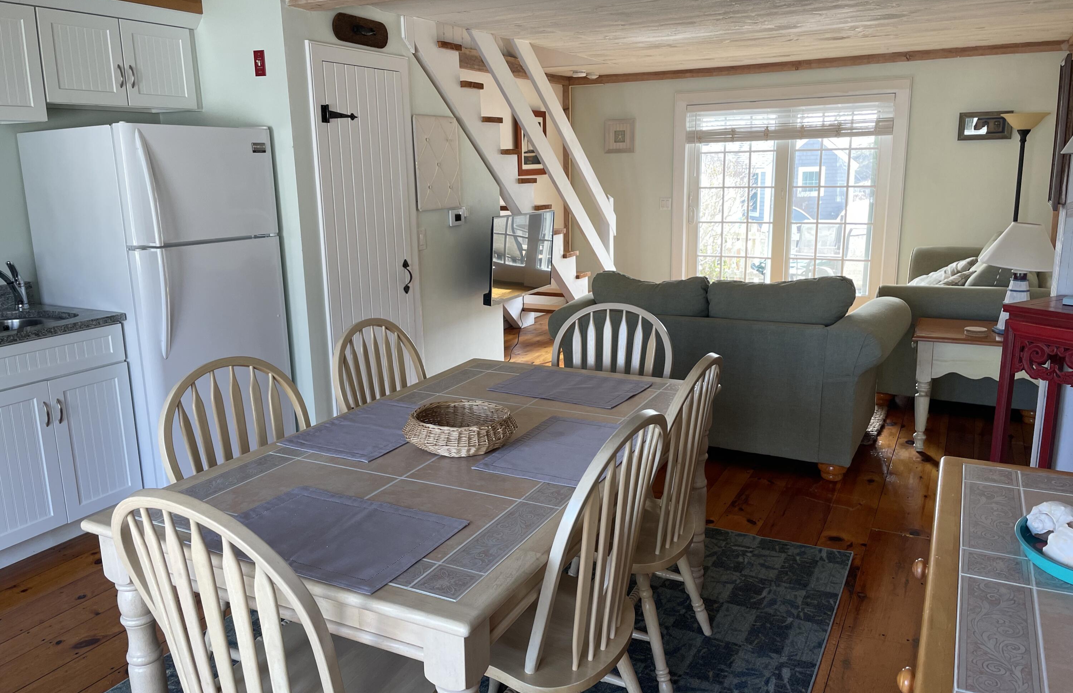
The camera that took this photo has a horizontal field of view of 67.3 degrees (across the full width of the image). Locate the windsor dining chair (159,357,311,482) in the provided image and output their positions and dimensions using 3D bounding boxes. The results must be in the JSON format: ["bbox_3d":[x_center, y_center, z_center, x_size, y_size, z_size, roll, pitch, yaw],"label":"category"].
[{"bbox_3d":[-0.660,0.534,2.252,0.530,0.965,0.480,6,14,29],"label":"windsor dining chair"}]

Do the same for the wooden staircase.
[{"bbox_3d":[-0.377,-1.031,6.121,0.880,2.350,3.100,6,14,27],"label":"wooden staircase"}]

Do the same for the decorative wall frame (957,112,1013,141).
[{"bbox_3d":[3.621,-1.779,6.499,0.378,0.217,0.025,6,14,27],"label":"decorative wall frame"}]

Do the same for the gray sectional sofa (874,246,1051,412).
[{"bbox_3d":[2.964,-0.252,5.562,0.960,0.910,2.300,5,14,28],"label":"gray sectional sofa"}]

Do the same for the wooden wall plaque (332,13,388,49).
[{"bbox_3d":[-0.909,-1.635,4.178,0.040,0.137,0.440,5,14,28],"label":"wooden wall plaque"}]

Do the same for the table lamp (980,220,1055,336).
[{"bbox_3d":[2.490,-0.356,4.152,0.430,0.565,0.430,5,14,26],"label":"table lamp"}]

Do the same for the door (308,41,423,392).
[{"bbox_3d":[-0.872,-0.499,4.350,0.060,2.085,0.755,6,14,30],"label":"door"}]

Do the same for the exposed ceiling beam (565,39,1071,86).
[{"bbox_3d":[2.127,-2.403,6.901,4.099,0.085,0.080,5,14,26],"label":"exposed ceiling beam"}]

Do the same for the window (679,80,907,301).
[{"bbox_3d":[2.185,-1.254,7.185,1.990,2.040,0.120,5,14,26],"label":"window"}]

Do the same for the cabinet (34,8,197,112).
[{"bbox_3d":[-2.001,-1.298,3.732,0.340,0.390,0.775,6,14,28],"label":"cabinet"}]

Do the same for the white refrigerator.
[{"bbox_3d":[-1.752,-0.162,3.880,0.785,1.690,0.757,6,15,29],"label":"white refrigerator"}]

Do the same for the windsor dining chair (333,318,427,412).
[{"bbox_3d":[-0.339,0.407,2.854,0.520,0.985,0.490,5,14,26],"label":"windsor dining chair"}]

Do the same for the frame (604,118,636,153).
[{"bbox_3d":[0.795,-2.007,7.692,0.315,0.312,0.030,5,14,26],"label":"frame"}]

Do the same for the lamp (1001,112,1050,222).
[{"bbox_3d":[3.680,-0.854,6.226,0.320,1.810,0.320,6,14,27],"label":"lamp"}]

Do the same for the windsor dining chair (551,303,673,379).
[{"bbox_3d":[0.209,0.361,2.946,0.480,0.965,0.530,4,14,24],"label":"windsor dining chair"}]

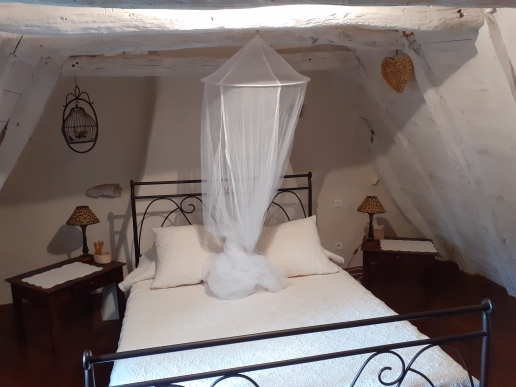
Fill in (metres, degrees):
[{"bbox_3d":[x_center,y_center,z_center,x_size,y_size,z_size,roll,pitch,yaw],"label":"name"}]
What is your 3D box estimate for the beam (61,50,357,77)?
[{"bbox_3d":[-0.308,-1.037,3.192,2.330,0.155,0.150,-5,10,-12],"label":"beam"}]

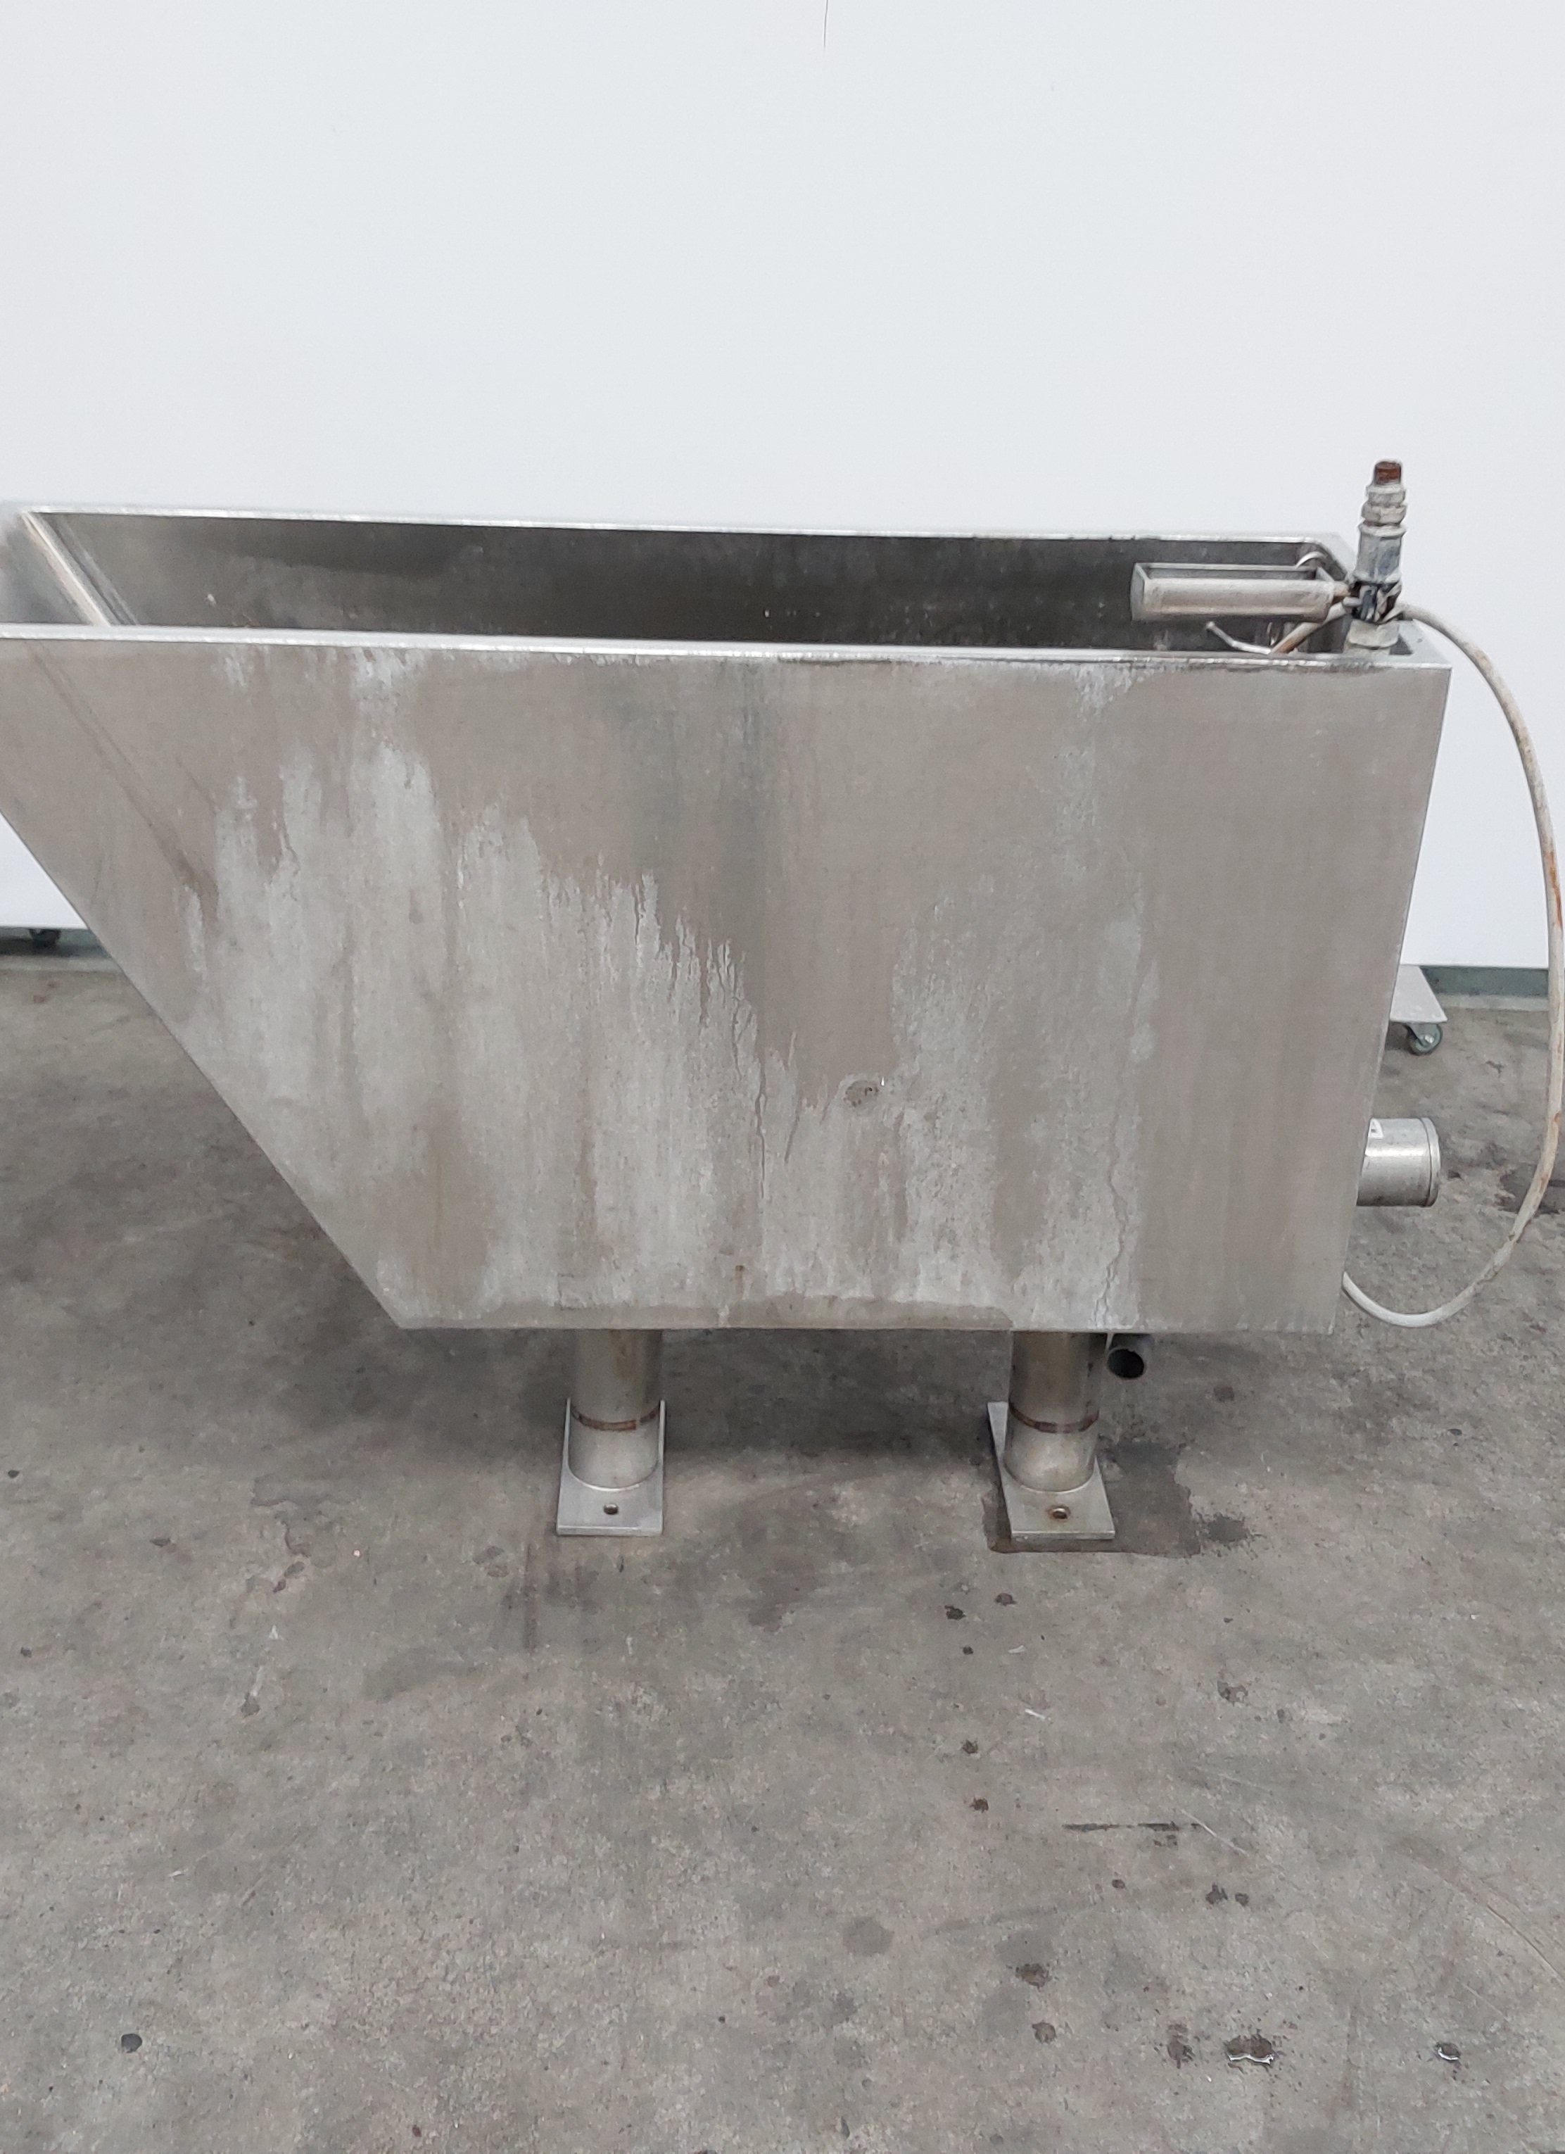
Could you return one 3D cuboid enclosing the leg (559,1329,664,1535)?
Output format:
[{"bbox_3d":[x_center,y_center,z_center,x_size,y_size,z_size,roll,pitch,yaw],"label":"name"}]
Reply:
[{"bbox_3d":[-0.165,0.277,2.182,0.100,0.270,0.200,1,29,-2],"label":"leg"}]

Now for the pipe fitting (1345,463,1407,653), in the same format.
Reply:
[{"bbox_3d":[0.451,-0.391,1.689,0.042,0.146,0.042,-3,29,0],"label":"pipe fitting"}]

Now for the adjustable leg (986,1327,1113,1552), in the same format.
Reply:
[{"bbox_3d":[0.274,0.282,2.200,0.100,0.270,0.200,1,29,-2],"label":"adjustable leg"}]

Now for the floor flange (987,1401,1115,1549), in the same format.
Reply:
[{"bbox_3d":[0.271,0.365,2.246,0.100,0.080,0.200,1,29,-2],"label":"floor flange"}]

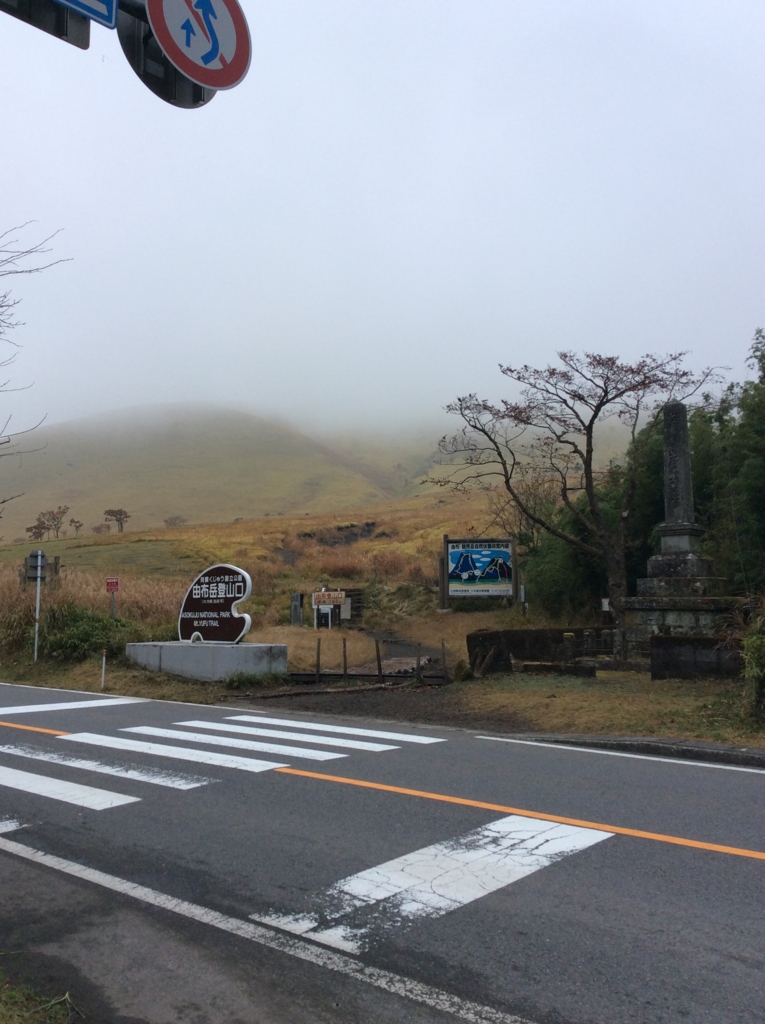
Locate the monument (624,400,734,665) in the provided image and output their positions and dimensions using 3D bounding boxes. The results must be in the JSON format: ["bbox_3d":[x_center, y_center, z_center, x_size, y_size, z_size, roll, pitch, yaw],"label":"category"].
[{"bbox_3d":[7.048,0.387,22.388,2.150,6.136,2.150,-5,-8,41],"label":"monument"}]

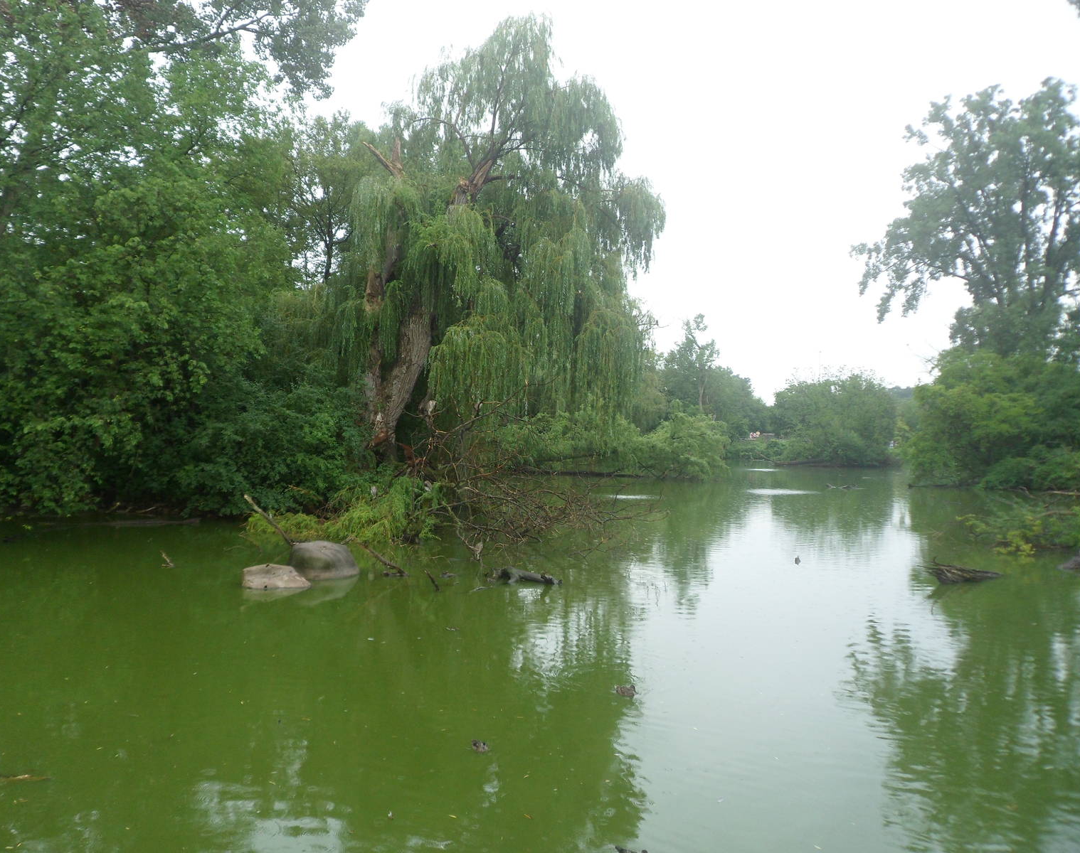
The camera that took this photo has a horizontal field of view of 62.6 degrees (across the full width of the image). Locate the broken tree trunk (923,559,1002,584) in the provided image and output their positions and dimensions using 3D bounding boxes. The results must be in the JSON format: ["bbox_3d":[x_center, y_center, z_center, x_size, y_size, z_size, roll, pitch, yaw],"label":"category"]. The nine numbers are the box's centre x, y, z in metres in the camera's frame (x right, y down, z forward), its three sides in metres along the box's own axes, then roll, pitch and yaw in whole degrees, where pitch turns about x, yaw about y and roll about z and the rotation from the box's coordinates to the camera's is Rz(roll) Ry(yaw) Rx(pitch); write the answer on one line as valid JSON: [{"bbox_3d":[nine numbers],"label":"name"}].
[{"bbox_3d":[12.133,4.109,25.456,2.250,0.620,0.750,1,1,-22],"label":"broken tree trunk"}]

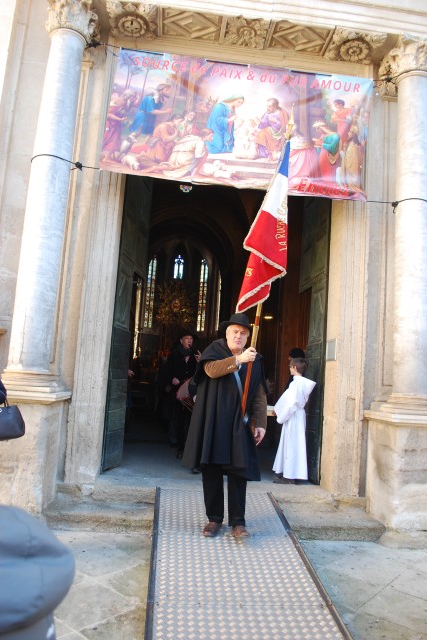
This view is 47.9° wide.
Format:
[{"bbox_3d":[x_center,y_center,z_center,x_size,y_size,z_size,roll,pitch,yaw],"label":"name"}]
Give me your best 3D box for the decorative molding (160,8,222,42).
[{"bbox_3d":[-0.245,-3.229,5.222,0.640,0.120,0.460,5,-6,-6],"label":"decorative molding"}]

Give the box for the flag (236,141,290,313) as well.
[{"bbox_3d":[0.383,-0.710,3.650,0.340,1.240,0.240,8,8,0],"label":"flag"}]

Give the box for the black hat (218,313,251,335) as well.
[{"bbox_3d":[0.192,0.028,4.130,0.275,0.135,0.310,5,-6,-7],"label":"black hat"}]

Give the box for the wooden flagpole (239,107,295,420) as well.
[{"bbox_3d":[0.426,-0.394,3.760,0.050,2.441,0.050,8,8,0],"label":"wooden flagpole"}]

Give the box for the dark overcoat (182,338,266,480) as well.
[{"bbox_3d":[0.089,0.743,4.080,0.650,1.110,0.480,4,-6,-3],"label":"dark overcoat"}]

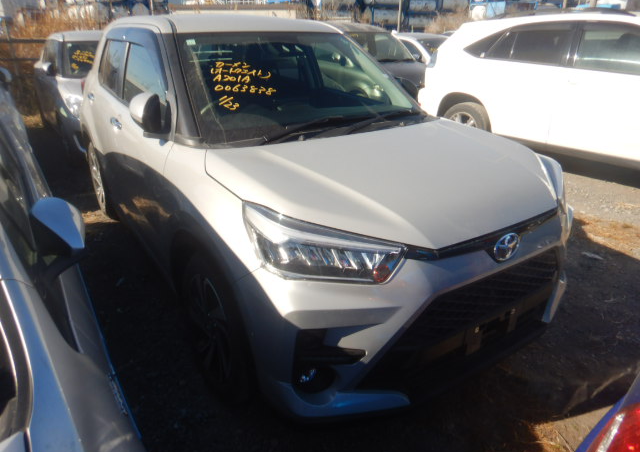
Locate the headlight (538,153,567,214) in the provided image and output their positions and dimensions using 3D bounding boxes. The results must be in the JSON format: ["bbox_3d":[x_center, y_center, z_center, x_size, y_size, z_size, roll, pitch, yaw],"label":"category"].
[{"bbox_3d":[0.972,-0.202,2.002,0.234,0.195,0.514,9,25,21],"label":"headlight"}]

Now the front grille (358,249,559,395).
[{"bbox_3d":[0.612,0.312,1.667,1.100,0.400,0.130,-15,27,-31],"label":"front grille"}]

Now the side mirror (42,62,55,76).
[{"bbox_3d":[-3.637,-2.090,5.940,0.130,0.170,0.180,-13,26,-29],"label":"side mirror"}]

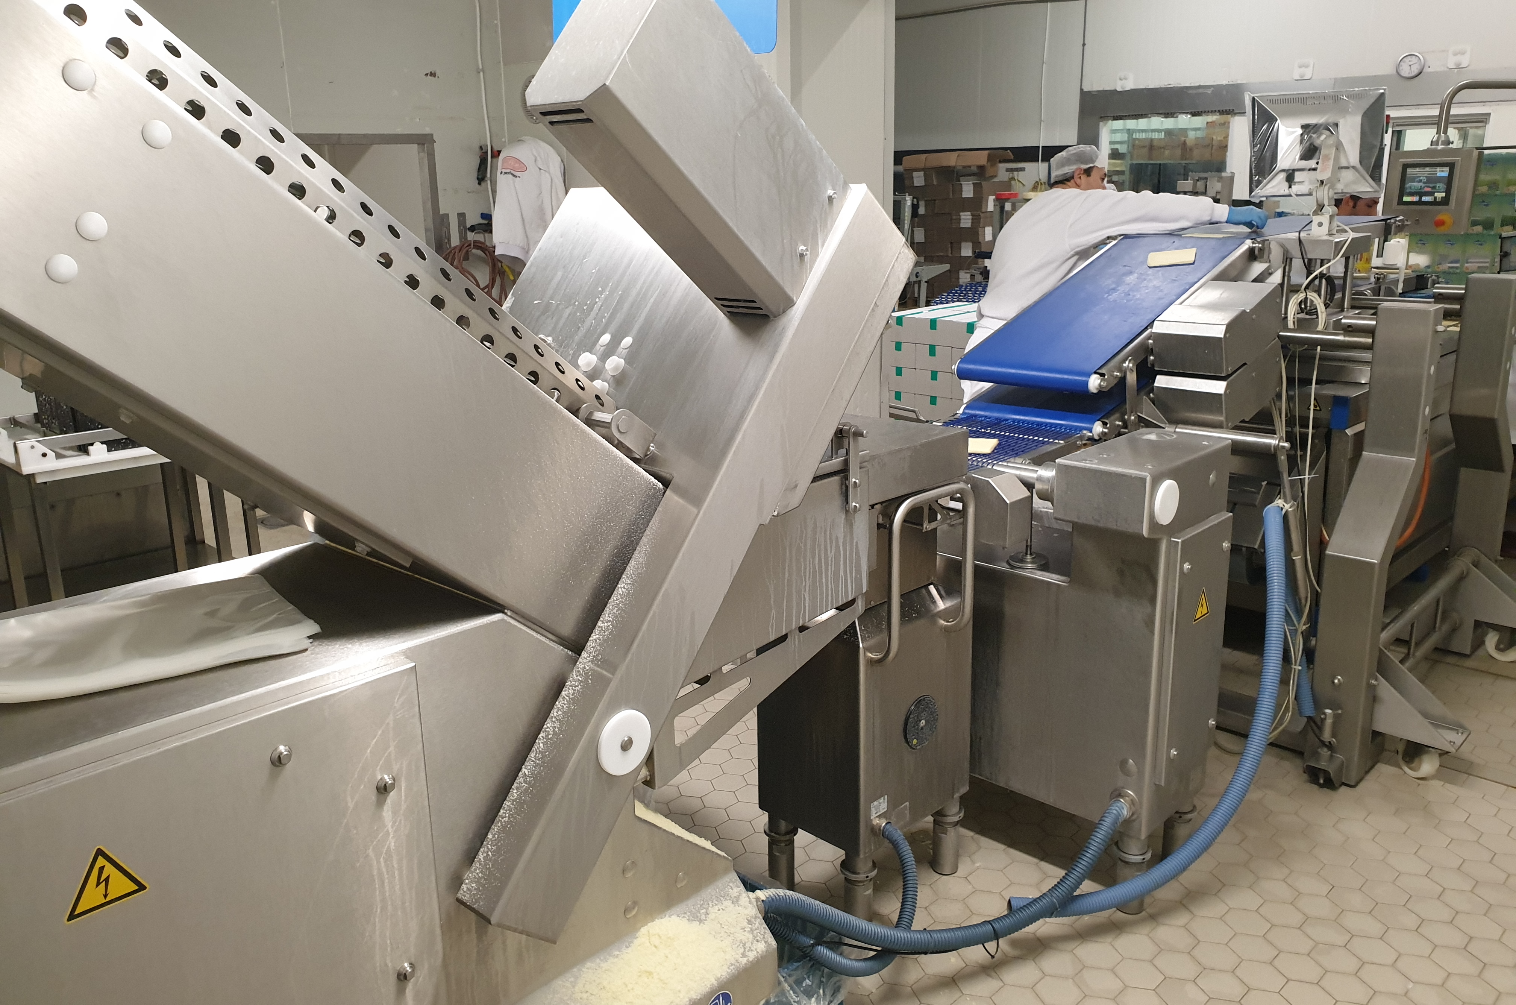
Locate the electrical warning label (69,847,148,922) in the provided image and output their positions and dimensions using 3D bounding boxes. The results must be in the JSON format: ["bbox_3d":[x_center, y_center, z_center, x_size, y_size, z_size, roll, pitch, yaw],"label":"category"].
[{"bbox_3d":[-0.823,0.470,1.430,0.002,0.084,0.099,11,19,40],"label":"electrical warning label"}]

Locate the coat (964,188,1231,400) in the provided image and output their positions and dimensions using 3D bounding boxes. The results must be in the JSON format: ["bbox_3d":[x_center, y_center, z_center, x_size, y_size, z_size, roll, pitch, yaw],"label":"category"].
[{"bbox_3d":[1.230,-0.757,4.100,0.950,0.740,0.550,-4,14,-11],"label":"coat"}]

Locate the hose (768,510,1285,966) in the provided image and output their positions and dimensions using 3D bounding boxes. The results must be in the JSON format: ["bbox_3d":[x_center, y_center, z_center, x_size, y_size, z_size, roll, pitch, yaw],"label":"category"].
[{"bbox_3d":[0.766,0.583,2.660,1.774,0.906,0.327,-12,18,-35],"label":"hose"}]

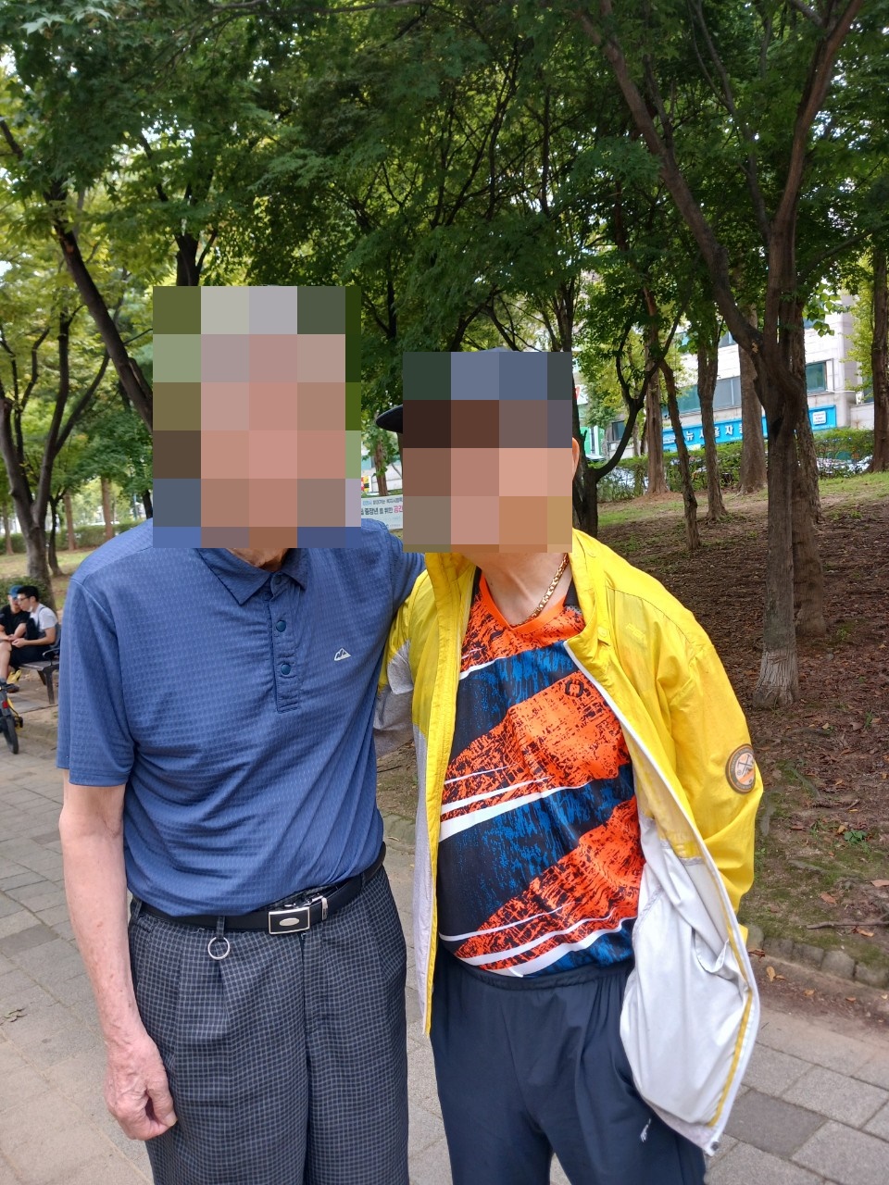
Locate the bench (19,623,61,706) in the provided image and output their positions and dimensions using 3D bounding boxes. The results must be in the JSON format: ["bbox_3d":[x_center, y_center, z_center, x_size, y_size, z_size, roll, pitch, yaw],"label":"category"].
[{"bbox_3d":[-4.420,0.750,10.100,1.600,0.800,0.600,1,1,45],"label":"bench"}]

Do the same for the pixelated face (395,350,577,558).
[{"bbox_3d":[0.057,-0.168,1.130,0.190,0.240,0.220,1,1,29],"label":"pixelated face"}]

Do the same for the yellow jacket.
[{"bbox_3d":[0.145,0.290,1.220,0.540,0.730,0.360,0,1,20],"label":"yellow jacket"}]

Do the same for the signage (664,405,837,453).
[{"bbox_3d":[15.300,-8.400,47.500,0.250,1.050,10.100,-1,1,-43],"label":"signage"}]

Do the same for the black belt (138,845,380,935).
[{"bbox_3d":[-0.248,0.392,1.250,0.335,0.075,0.250,0,1,-19],"label":"black belt"}]

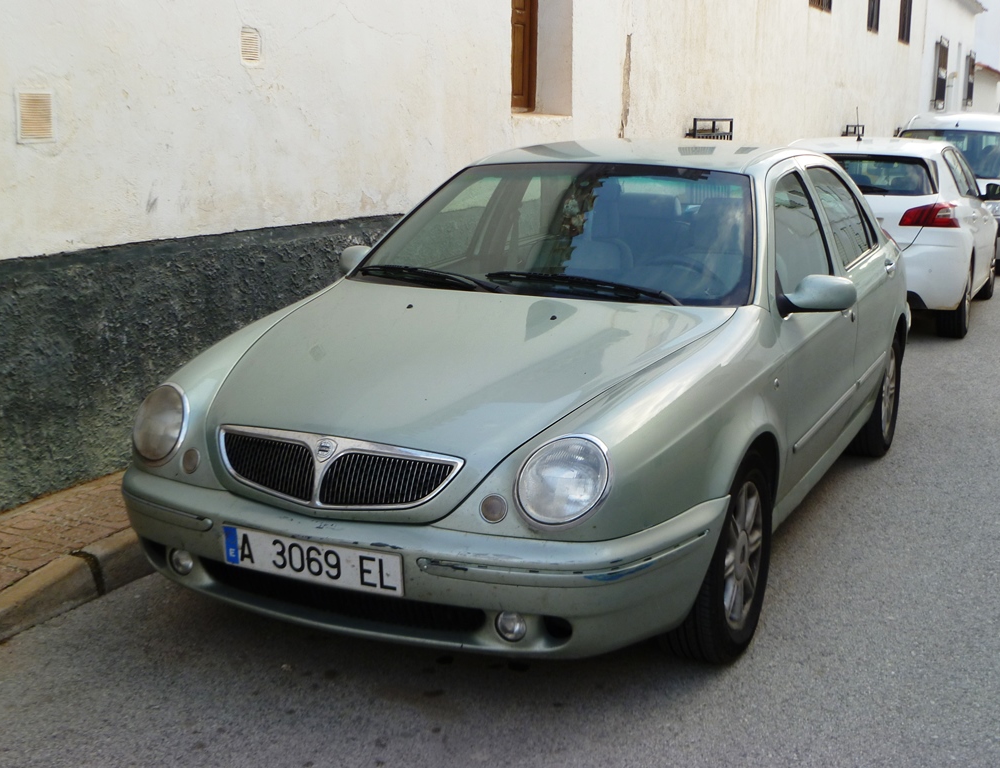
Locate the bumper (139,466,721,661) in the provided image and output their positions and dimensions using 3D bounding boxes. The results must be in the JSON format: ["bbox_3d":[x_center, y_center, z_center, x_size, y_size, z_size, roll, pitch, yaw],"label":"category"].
[{"bbox_3d":[-0.349,0.406,2.769,1.734,0.377,0.541,6,12,27],"label":"bumper"}]

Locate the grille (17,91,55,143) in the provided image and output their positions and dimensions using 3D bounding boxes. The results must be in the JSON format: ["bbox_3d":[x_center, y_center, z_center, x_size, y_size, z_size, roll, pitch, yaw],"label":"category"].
[{"bbox_3d":[-1.738,-1.004,3.999,0.025,0.198,0.173,6,12,27],"label":"grille"}]

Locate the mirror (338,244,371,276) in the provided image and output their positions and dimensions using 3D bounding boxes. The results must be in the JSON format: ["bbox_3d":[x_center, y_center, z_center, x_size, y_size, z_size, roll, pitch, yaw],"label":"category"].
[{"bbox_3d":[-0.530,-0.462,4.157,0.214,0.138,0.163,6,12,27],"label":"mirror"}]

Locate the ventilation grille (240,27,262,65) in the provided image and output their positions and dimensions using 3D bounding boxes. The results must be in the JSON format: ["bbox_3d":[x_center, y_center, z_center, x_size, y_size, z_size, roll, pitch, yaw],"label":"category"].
[{"bbox_3d":[-1.165,-1.594,5.016,0.025,0.173,0.154,6,12,27],"label":"ventilation grille"}]

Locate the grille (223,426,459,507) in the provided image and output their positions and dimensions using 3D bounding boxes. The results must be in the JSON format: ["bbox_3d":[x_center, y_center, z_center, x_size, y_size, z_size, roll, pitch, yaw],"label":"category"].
[{"bbox_3d":[-0.417,0.211,2.597,0.724,0.199,0.133,6,12,27],"label":"grille"}]

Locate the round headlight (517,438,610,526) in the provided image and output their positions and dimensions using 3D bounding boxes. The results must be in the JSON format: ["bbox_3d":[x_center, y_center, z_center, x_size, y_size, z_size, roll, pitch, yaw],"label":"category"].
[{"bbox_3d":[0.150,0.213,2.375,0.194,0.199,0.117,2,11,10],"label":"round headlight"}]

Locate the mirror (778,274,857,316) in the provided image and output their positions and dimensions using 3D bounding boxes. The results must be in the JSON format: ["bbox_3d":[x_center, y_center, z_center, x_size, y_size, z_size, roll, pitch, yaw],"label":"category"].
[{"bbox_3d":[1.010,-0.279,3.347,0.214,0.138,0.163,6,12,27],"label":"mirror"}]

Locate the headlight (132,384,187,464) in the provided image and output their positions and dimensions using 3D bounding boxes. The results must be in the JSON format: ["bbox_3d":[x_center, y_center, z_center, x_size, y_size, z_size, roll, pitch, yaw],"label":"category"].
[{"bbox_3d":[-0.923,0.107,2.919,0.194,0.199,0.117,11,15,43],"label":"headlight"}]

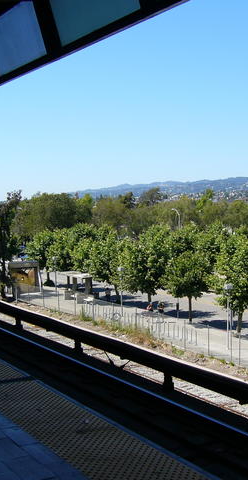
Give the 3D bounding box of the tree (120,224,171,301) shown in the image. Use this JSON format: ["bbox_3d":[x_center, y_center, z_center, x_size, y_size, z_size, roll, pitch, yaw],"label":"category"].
[{"bbox_3d":[1.900,2.423,56.718,4.270,7.550,4.270,-1,3,2],"label":"tree"}]

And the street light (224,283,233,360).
[{"bbox_3d":[6.604,4.863,40.896,0.500,4.210,0.500,-1,3,9],"label":"street light"}]

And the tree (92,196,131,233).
[{"bbox_3d":[-2.704,-3.485,139.982,8.220,11.850,7.970,0,3,0],"label":"tree"}]

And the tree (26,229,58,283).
[{"bbox_3d":[-9.621,1.942,76.393,3.770,6.600,3.660,0,3,0],"label":"tree"}]

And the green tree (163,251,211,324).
[{"bbox_3d":[4.911,3.640,50.758,3.770,5.640,3.770,-1,3,6],"label":"green tree"}]

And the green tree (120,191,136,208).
[{"bbox_3d":[1.409,-8.218,195.151,5.500,13.390,5.500,-1,3,0],"label":"green tree"}]

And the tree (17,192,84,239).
[{"bbox_3d":[-15.898,-3.917,139.963,14.710,12.710,14.270,0,3,0],"label":"tree"}]

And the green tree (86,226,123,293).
[{"bbox_3d":[-1.838,2.324,60.982,3.380,7.190,3.280,0,3,0],"label":"green tree"}]

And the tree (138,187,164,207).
[{"bbox_3d":[8.957,-9.948,210.111,8.700,14.810,8.700,-1,3,2],"label":"tree"}]

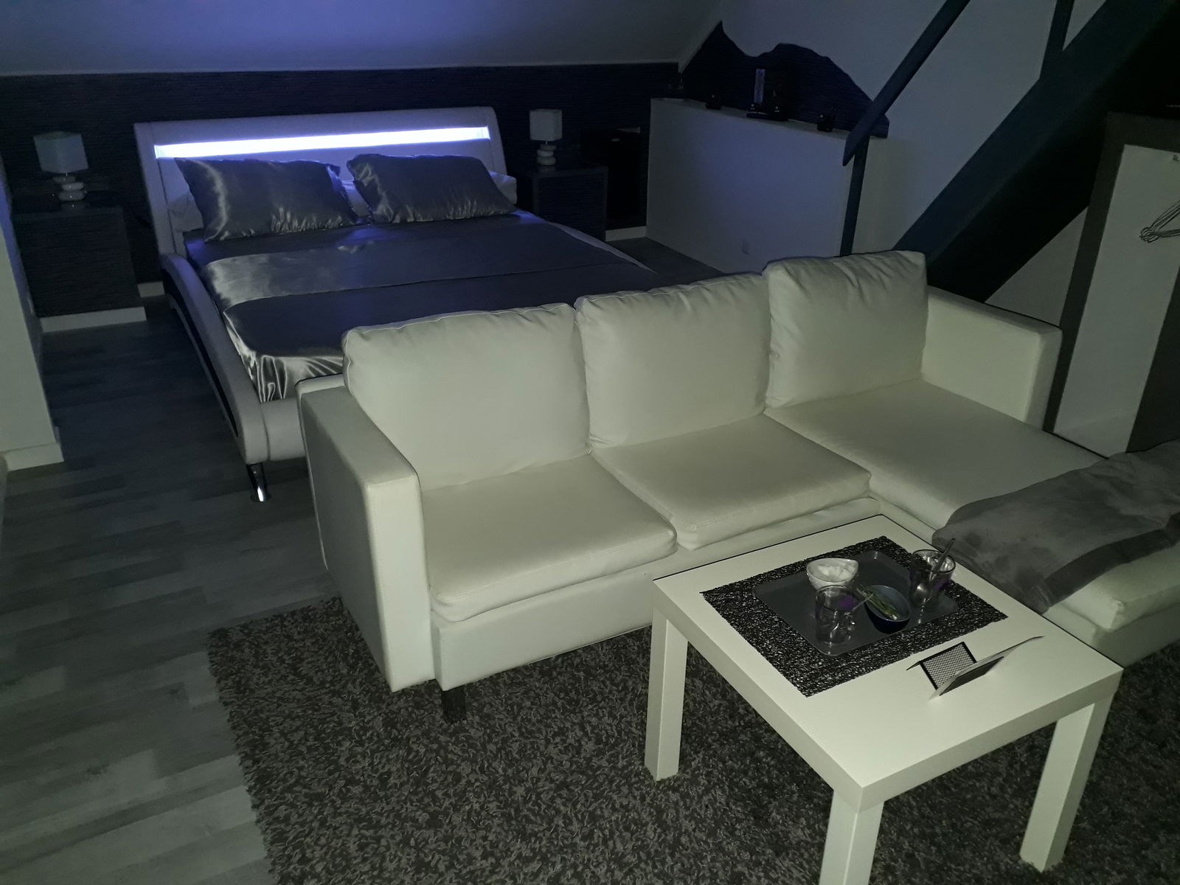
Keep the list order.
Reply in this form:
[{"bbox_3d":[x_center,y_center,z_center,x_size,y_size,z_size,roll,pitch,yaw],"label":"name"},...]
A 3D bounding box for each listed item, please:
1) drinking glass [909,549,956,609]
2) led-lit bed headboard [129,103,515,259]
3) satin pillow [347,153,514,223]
[{"bbox_3d":[0.597,0.243,1.619,0.077,0.086,0.077,0,26,0],"label":"drinking glass"},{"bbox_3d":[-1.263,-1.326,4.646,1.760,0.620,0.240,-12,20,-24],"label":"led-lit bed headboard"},{"bbox_3d":[-0.804,-1.290,4.644,0.680,0.160,0.420,-12,73,-24],"label":"satin pillow"}]

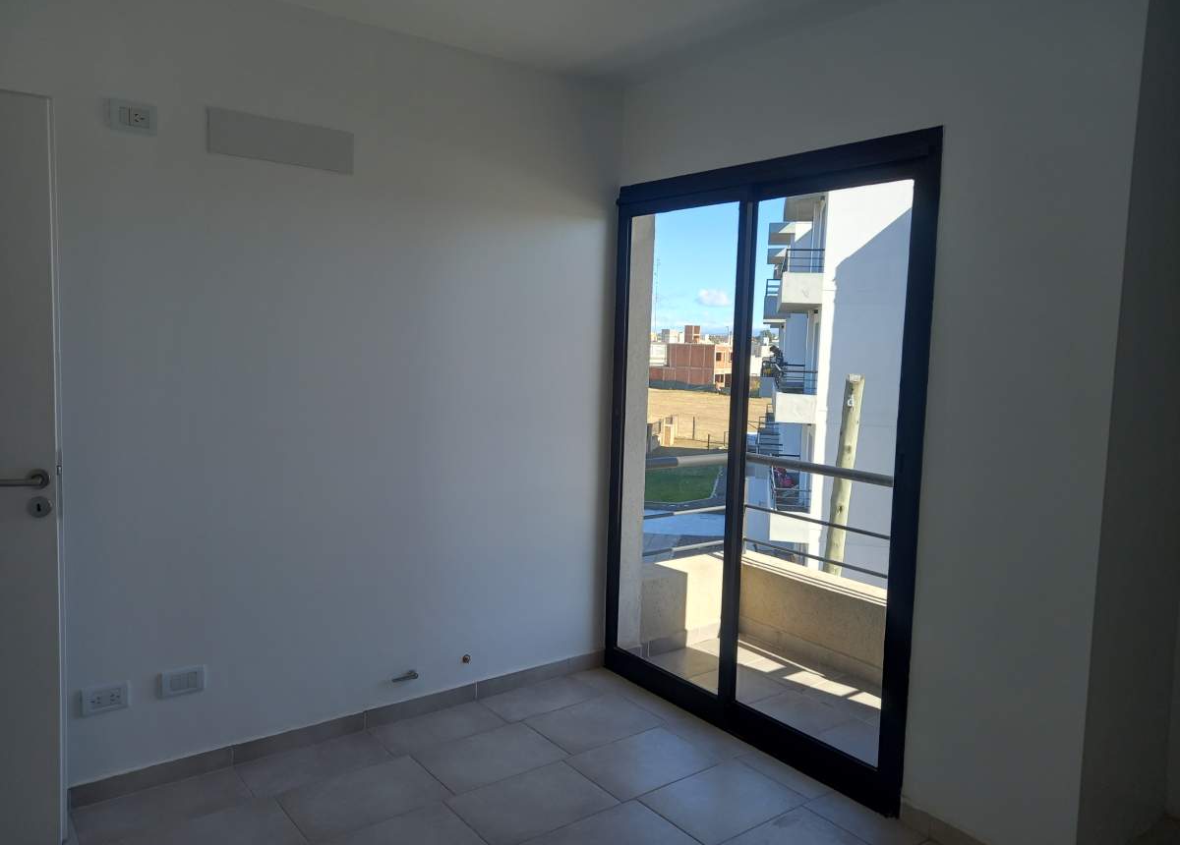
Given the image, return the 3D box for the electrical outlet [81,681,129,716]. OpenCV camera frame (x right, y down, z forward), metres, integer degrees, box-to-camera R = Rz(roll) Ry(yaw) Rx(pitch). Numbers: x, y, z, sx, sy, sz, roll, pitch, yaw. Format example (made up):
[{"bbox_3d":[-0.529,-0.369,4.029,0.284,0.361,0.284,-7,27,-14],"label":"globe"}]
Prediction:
[{"bbox_3d":[-1.455,0.825,2.556,0.124,0.083,0.014,-3,7,-38],"label":"electrical outlet"}]

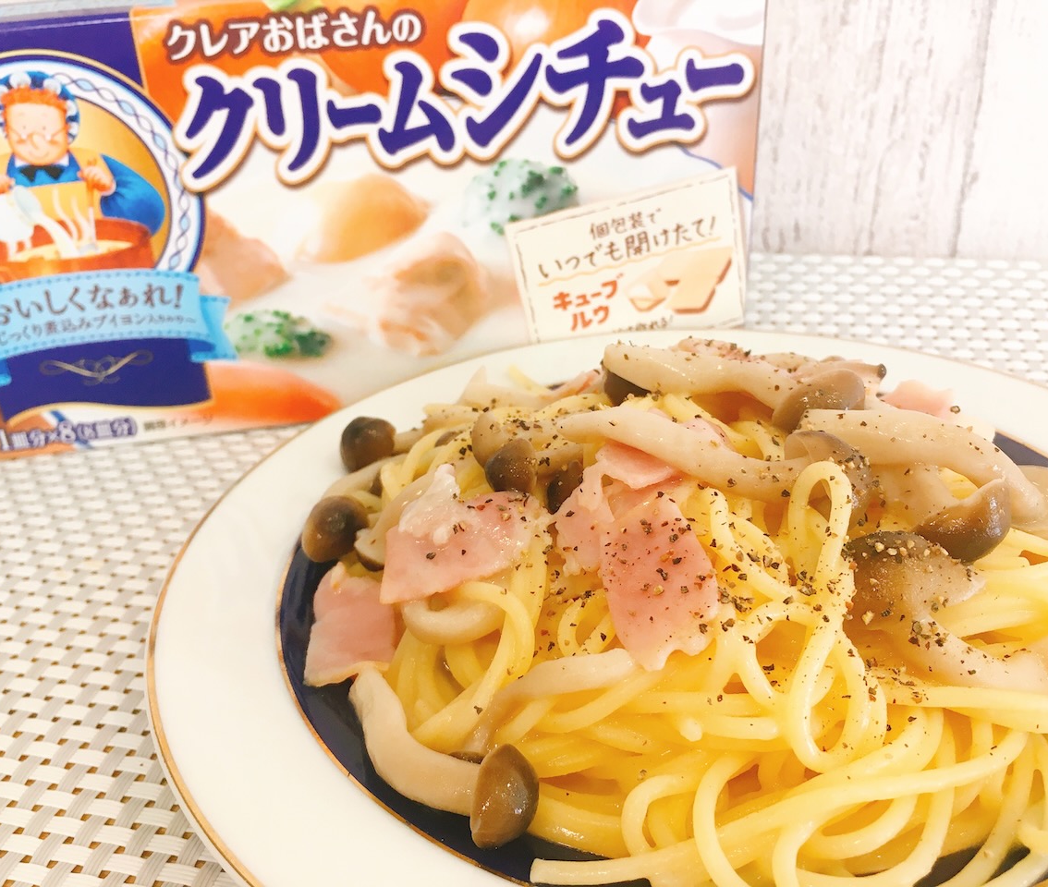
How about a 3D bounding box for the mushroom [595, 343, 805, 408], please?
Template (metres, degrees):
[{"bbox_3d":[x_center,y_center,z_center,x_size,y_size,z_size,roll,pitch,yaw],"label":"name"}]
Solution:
[{"bbox_3d":[0.028,-0.011,0.157,0.030,0.007,0.007,11,31,19],"label":"mushroom"}]

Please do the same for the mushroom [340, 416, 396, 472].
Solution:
[{"bbox_3d":[-0.030,0.000,0.188,0.009,0.010,0.010,8,16,-38],"label":"mushroom"}]

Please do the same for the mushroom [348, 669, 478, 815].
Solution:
[{"bbox_3d":[-0.014,0.039,0.127,0.010,0.007,0.025,-23,40,-32],"label":"mushroom"}]

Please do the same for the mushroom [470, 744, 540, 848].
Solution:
[{"bbox_3d":[-0.002,0.042,0.119,0.007,0.012,0.012,13,32,24],"label":"mushroom"}]

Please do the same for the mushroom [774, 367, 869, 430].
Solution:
[{"bbox_3d":[0.044,-0.006,0.148,0.013,0.013,0.007,-23,53,-32],"label":"mushroom"}]

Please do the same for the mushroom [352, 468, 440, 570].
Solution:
[{"bbox_3d":[-0.020,0.012,0.154,0.009,0.009,0.017,35,73,0],"label":"mushroom"}]

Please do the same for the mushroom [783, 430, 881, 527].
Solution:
[{"bbox_3d":[0.041,0.005,0.131,0.009,0.012,0.012,16,31,9],"label":"mushroom"}]

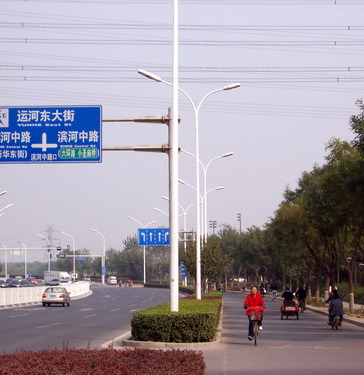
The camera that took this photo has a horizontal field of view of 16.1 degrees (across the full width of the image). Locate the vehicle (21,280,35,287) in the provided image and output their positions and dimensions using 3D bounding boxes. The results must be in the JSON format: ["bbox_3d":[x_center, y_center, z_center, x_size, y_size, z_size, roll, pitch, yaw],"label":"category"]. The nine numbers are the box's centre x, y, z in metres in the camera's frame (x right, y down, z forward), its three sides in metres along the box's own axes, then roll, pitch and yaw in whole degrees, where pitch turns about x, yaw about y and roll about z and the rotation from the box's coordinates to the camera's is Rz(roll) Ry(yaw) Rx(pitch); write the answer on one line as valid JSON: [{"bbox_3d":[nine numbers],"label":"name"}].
[{"bbox_3d":[-27.162,17.001,226.000,1.720,1.460,4.400,1,-4,-8],"label":"vehicle"}]

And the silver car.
[{"bbox_3d":[-9.309,8.120,95.500,1.690,1.450,4.350,0,-4,0],"label":"silver car"}]

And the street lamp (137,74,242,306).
[{"bbox_3d":[0.373,0.262,62.300,4.900,11.950,0.350,0,-4,0],"label":"street lamp"}]

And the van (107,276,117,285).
[{"bbox_3d":[-14.327,19.275,265.000,1.680,1.720,4.200,1,-4,-12],"label":"van"}]

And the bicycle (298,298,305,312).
[{"bbox_3d":[7.117,6.828,75.800,0.600,1.050,1.720,0,-4,1],"label":"bicycle"}]

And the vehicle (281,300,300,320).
[{"bbox_3d":[5.115,5.775,60.600,0.870,1.000,2.100,0,-4,1],"label":"vehicle"}]

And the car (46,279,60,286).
[{"bbox_3d":[-28.422,21.106,285.000,4.100,1.460,1.660,0,-4,-5],"label":"car"}]

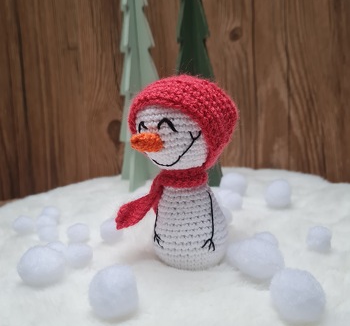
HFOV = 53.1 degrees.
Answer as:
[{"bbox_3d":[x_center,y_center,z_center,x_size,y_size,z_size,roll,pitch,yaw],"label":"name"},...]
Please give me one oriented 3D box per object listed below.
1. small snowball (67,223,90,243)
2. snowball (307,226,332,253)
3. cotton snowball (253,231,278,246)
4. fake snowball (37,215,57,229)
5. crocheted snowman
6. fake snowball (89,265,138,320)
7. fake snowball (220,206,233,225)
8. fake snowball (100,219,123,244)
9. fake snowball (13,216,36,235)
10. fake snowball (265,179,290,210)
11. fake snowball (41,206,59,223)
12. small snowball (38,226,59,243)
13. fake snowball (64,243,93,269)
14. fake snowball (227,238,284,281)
[{"bbox_3d":[-0.093,0.068,0.338,0.022,0.020,0.021,-3,8,0],"label":"small snowball"},{"bbox_3d":[0.111,0.059,0.269,0.019,0.019,0.019,-2,5,0],"label":"snowball"},{"bbox_3d":[0.075,0.065,0.286,0.020,0.019,0.019,-3,8,0],"label":"cotton snowball"},{"bbox_3d":[-0.136,0.065,0.372,0.022,0.020,0.021,-3,8,0],"label":"fake snowball"},{"bbox_3d":[0.004,0.007,0.244,0.074,0.134,0.092,3,7,38],"label":"crocheted snowman"},{"bbox_3d":[-0.033,0.069,0.186,0.027,0.028,0.027,-2,5,0],"label":"fake snowball"},{"bbox_3d":[0.050,0.056,0.365,0.020,0.019,0.019,-3,8,0],"label":"fake snowball"},{"bbox_3d":[-0.055,0.060,0.308,0.021,0.021,0.021,-2,5,0],"label":"fake snowball"},{"bbox_3d":[-0.161,0.067,0.373,0.022,0.020,0.021,-3,8,0],"label":"fake snowball"},{"bbox_3d":[0.114,0.034,0.385,0.029,0.029,0.029,-2,5,0],"label":"fake snowball"},{"bbox_3d":[-0.144,0.061,0.409,0.021,0.020,0.021,-3,8,0],"label":"fake snowball"},{"bbox_3d":[-0.112,0.063,0.310,0.018,0.017,0.018,-2,5,0],"label":"small snowball"},{"bbox_3d":[-0.077,0.074,0.280,0.022,0.021,0.021,-3,8,0],"label":"fake snowball"},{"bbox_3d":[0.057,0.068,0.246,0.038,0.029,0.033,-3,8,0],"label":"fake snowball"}]

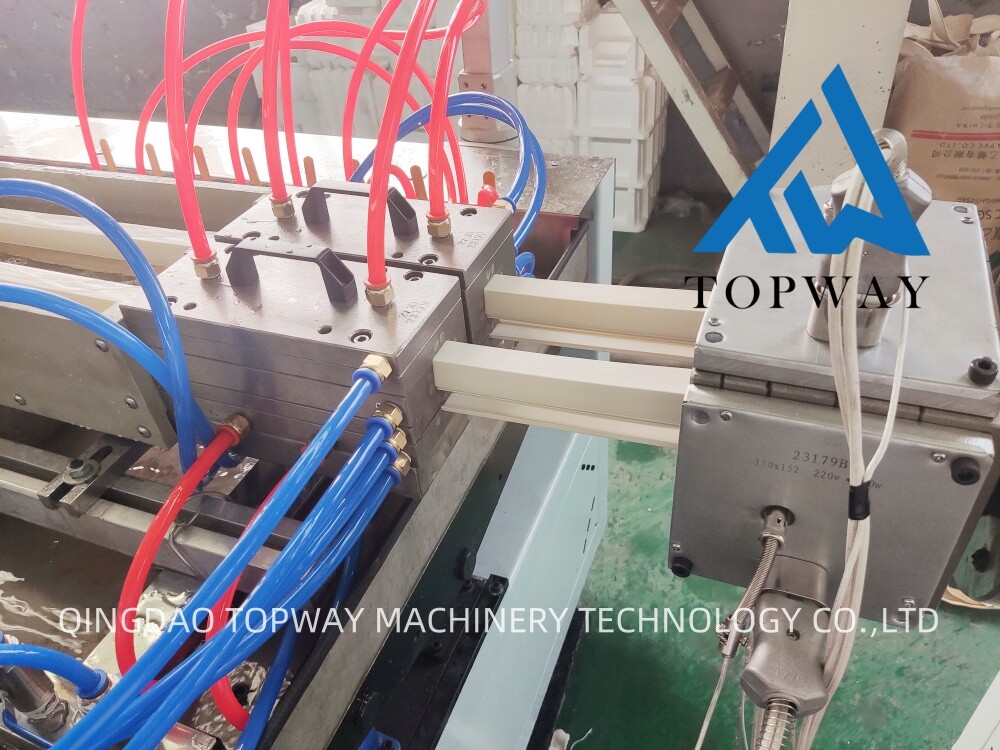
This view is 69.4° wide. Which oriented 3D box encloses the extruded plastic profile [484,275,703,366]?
[{"bbox_3d":[0.087,-0.050,0.623,0.200,0.052,0.029,8,41,21],"label":"extruded plastic profile"}]

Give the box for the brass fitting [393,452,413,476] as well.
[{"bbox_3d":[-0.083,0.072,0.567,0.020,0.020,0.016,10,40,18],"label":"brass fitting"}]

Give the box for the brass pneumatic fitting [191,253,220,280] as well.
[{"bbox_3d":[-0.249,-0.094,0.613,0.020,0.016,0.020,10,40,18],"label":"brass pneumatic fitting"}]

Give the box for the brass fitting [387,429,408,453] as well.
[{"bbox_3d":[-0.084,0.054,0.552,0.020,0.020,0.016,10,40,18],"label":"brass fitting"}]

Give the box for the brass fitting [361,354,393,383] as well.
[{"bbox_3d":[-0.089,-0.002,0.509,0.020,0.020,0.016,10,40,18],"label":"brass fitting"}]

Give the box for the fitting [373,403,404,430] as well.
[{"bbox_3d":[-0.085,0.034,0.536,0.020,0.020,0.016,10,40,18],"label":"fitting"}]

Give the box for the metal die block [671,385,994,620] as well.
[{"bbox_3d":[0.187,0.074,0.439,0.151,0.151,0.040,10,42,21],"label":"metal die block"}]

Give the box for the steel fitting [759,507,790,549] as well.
[{"bbox_3d":[0.163,0.092,0.427,0.014,0.014,0.021,11,41,21],"label":"steel fitting"}]

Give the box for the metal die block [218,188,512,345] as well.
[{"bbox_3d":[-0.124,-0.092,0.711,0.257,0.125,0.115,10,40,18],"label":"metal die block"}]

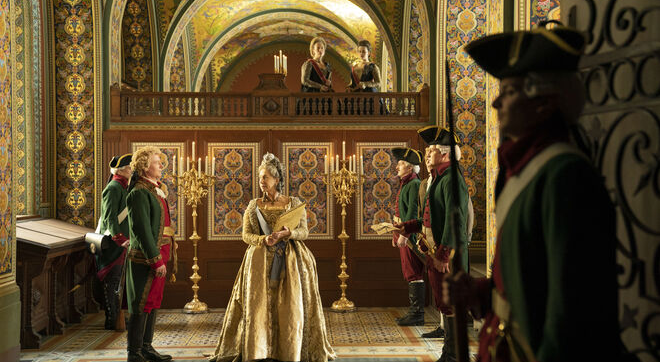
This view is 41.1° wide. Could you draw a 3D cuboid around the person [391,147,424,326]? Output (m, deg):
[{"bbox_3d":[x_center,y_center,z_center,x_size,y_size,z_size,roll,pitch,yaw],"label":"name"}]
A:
[{"bbox_3d":[0.850,0.585,9.420,0.430,1.870,0.500,0,0,-12],"label":"person"}]

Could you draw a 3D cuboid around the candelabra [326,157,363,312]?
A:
[{"bbox_3d":[0.170,0.560,10.300,0.460,1.920,0.440,0,0,0],"label":"candelabra"}]

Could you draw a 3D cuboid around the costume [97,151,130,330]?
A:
[{"bbox_3d":[-2.220,0.610,9.200,0.450,1.830,0.520,0,0,-9],"label":"costume"}]

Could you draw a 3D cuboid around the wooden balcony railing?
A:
[{"bbox_3d":[-0.730,-0.925,10.700,3.850,0.470,0.220,0,0,0],"label":"wooden balcony railing"}]

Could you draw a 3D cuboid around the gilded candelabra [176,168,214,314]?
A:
[{"bbox_3d":[-1.580,0.560,10.270,0.460,1.920,0.440,0,0,0],"label":"gilded candelabra"}]

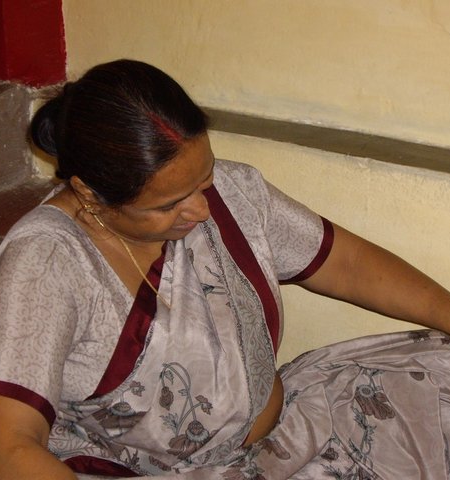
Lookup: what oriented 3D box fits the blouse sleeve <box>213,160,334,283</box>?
[{"bbox_3d":[0.067,-0.021,1.610,0.170,0.125,0.120,36,-5,-27],"label":"blouse sleeve"}]

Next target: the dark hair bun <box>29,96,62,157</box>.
[{"bbox_3d":[-0.222,-0.144,1.550,0.055,0.075,0.070,20,18,36],"label":"dark hair bun"}]

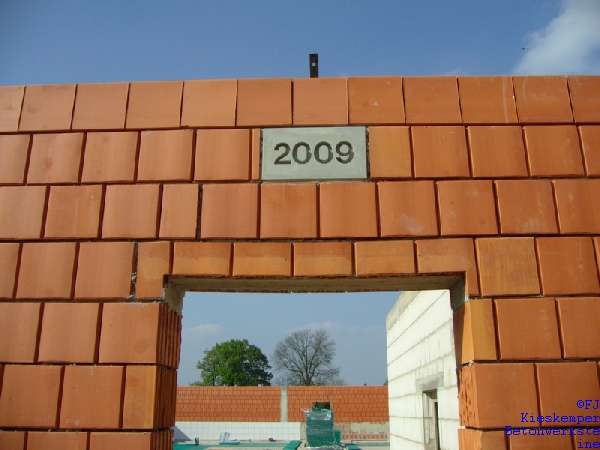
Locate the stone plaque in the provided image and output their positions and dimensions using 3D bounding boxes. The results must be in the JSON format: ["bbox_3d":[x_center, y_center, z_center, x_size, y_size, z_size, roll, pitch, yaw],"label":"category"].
[{"bbox_3d":[0.065,-0.296,2.658,0.450,0.243,0.080,-1,-17,1],"label":"stone plaque"}]

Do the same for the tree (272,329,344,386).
[{"bbox_3d":[1.214,23.614,94.237,10.549,14.679,10.549,0,-17,1],"label":"tree"}]

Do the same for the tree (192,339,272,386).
[{"bbox_3d":[-9.918,23.772,91.558,11.160,12.847,11.160,2,-17,-6],"label":"tree"}]

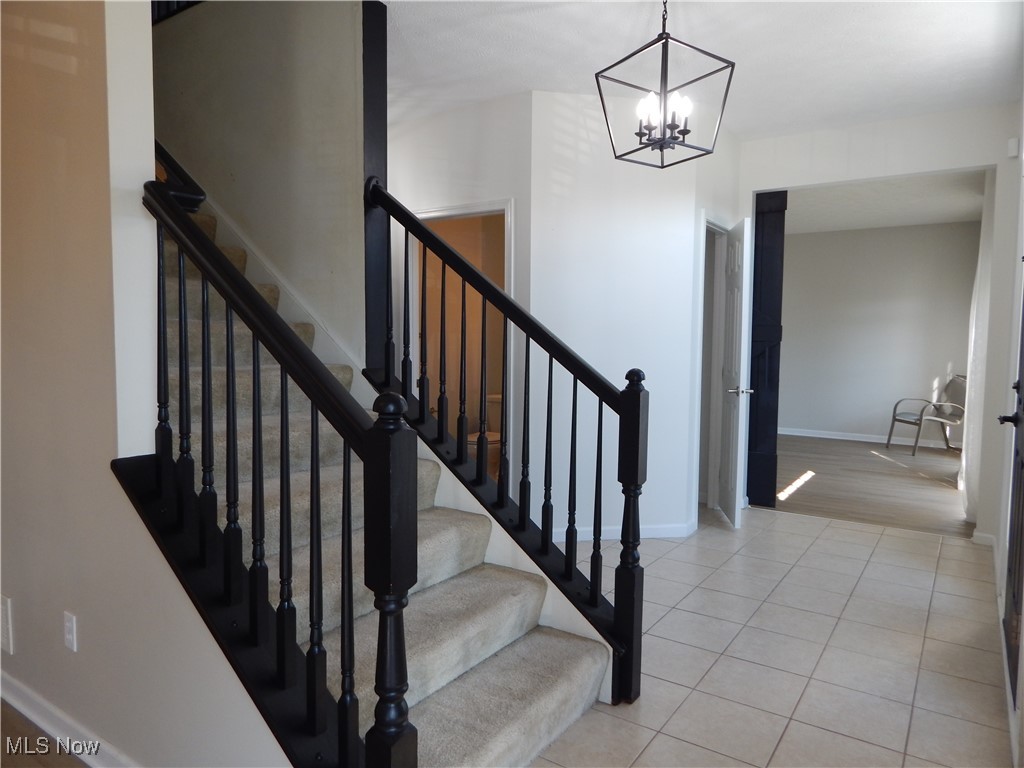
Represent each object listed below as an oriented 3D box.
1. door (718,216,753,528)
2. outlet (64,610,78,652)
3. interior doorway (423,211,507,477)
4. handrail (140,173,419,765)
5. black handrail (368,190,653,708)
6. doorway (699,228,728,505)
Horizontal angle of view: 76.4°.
[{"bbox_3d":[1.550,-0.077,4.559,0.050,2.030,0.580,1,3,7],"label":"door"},{"bbox_3d":[-1.292,0.724,1.902,0.073,0.113,0.010,3,4,35],"label":"outlet"},{"bbox_3d":[-0.310,-0.062,4.312,0.740,2.040,0.120,3,4,35],"label":"interior doorway"},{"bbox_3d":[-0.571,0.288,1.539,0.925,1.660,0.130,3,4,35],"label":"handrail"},{"bbox_3d":[-0.092,0.086,2.551,1.310,1.950,0.110,3,4,35],"label":"black handrail"},{"bbox_3d":[1.391,-0.068,4.558,0.120,2.040,0.670,3,4,35],"label":"doorway"}]

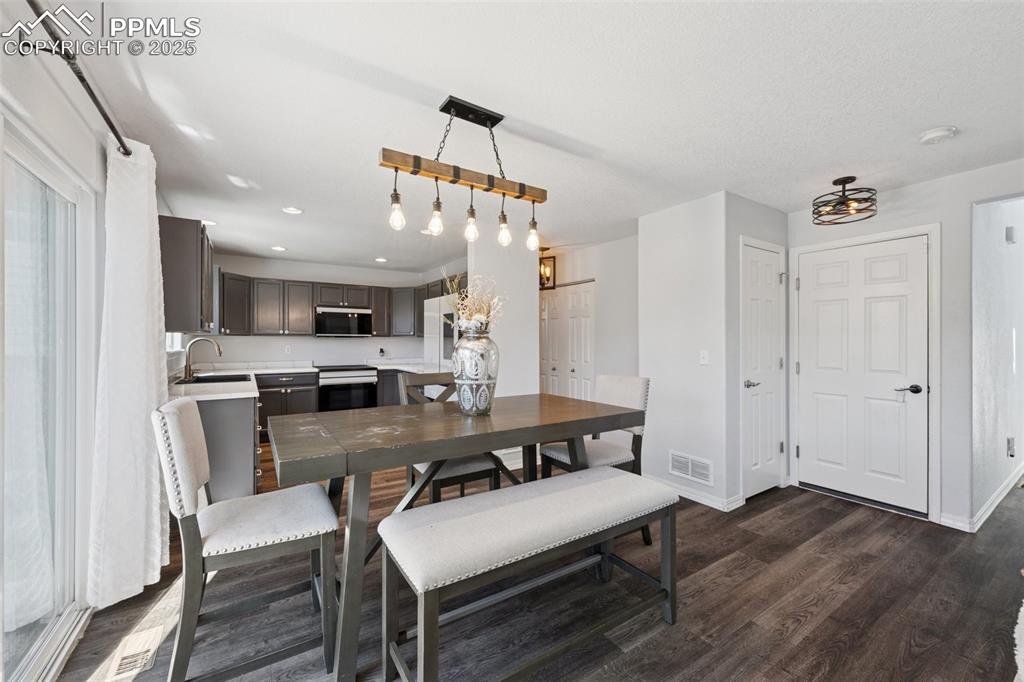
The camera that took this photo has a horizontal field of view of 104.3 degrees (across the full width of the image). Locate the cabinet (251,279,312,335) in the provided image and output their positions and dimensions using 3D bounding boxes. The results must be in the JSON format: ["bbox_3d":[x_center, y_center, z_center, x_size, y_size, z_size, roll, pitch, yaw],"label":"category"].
[{"bbox_3d":[-3.174,-0.444,5.532,0.754,0.752,0.330,0,0,-33],"label":"cabinet"}]

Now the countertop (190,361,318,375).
[{"bbox_3d":[-3.344,0.343,5.239,1.375,0.140,0.630,0,0,-33],"label":"countertop"}]

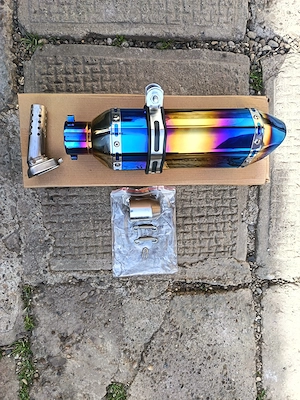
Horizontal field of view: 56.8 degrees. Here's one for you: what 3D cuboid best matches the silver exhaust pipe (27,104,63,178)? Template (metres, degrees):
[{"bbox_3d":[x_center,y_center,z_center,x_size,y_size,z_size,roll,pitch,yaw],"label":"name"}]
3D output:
[{"bbox_3d":[-0.176,-0.099,0.474,0.057,0.055,0.125,5,92,-5],"label":"silver exhaust pipe"}]

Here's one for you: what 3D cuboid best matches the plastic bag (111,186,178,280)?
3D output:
[{"bbox_3d":[-0.009,0.072,0.609,0.144,0.042,0.197,-1,93,-5],"label":"plastic bag"}]

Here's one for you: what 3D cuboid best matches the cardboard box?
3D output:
[{"bbox_3d":[-0.005,-0.112,0.569,0.462,0.105,0.167,-1,93,-5],"label":"cardboard box"}]

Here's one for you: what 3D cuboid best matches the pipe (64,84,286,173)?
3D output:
[{"bbox_3d":[0.046,-0.118,0.469,0.372,0.102,0.144,-1,93,-5],"label":"pipe"}]

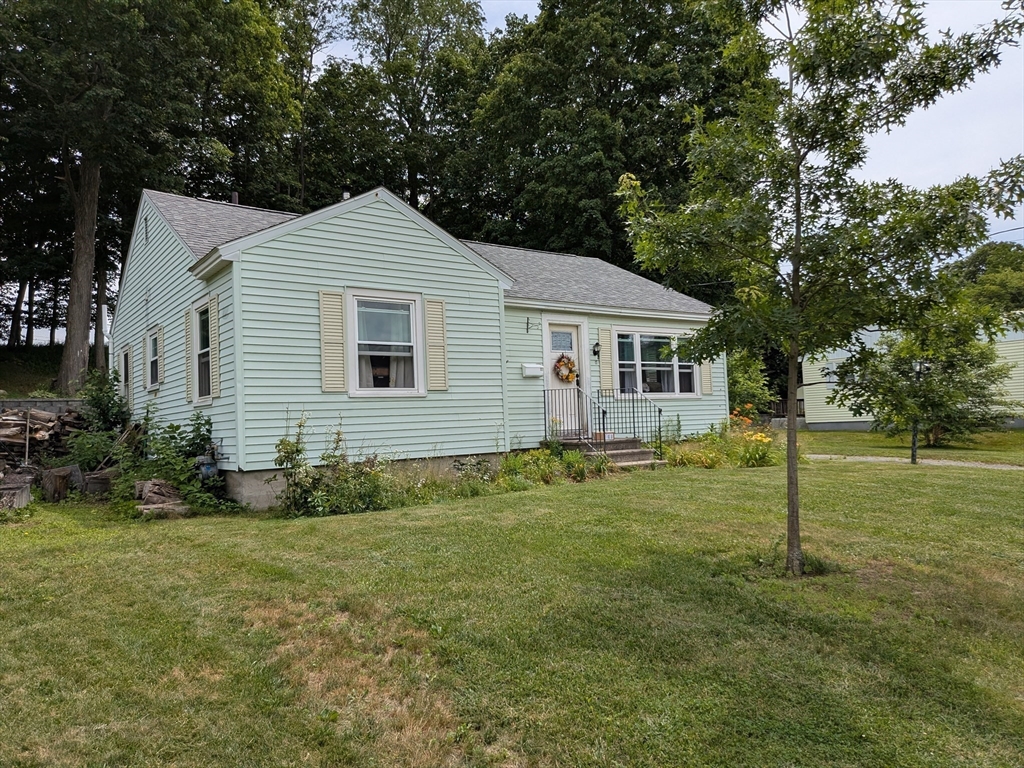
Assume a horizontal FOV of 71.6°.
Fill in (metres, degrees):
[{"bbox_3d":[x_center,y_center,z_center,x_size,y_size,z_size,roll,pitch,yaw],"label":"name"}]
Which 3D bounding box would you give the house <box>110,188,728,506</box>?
[{"bbox_3d":[-1.765,-0.869,15.505,11.383,5.337,9.515,0,-4,-38],"label":"house"}]

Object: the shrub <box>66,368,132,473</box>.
[{"bbox_3d":[-7.147,0.700,12.271,1.200,1.850,1.200,0,-4,-38],"label":"shrub"}]

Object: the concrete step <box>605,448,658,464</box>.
[{"bbox_3d":[1.855,1.258,12.068,1.419,0.190,0.303,0,-4,-38],"label":"concrete step"}]

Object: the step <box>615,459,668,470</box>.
[{"bbox_3d":[2.038,1.397,11.830,1.419,0.138,0.311,0,-4,-38],"label":"step"}]

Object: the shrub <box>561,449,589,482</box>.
[{"bbox_3d":[0.970,1.265,11.021,0.420,0.500,0.420,-2,-3,0],"label":"shrub"}]

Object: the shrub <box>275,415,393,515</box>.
[{"bbox_3d":[-2.136,0.999,8.495,1.350,1.150,0.900,0,-4,-38],"label":"shrub"}]

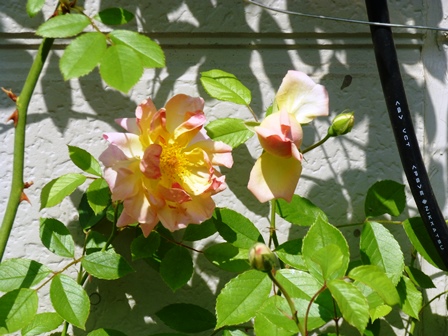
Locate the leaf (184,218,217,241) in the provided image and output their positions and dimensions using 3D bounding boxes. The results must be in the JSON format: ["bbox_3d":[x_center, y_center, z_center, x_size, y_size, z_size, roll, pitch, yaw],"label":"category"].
[{"bbox_3d":[-0.018,0.044,1.260,0.028,0.020,0.012,-15,-24,-7],"label":"leaf"}]

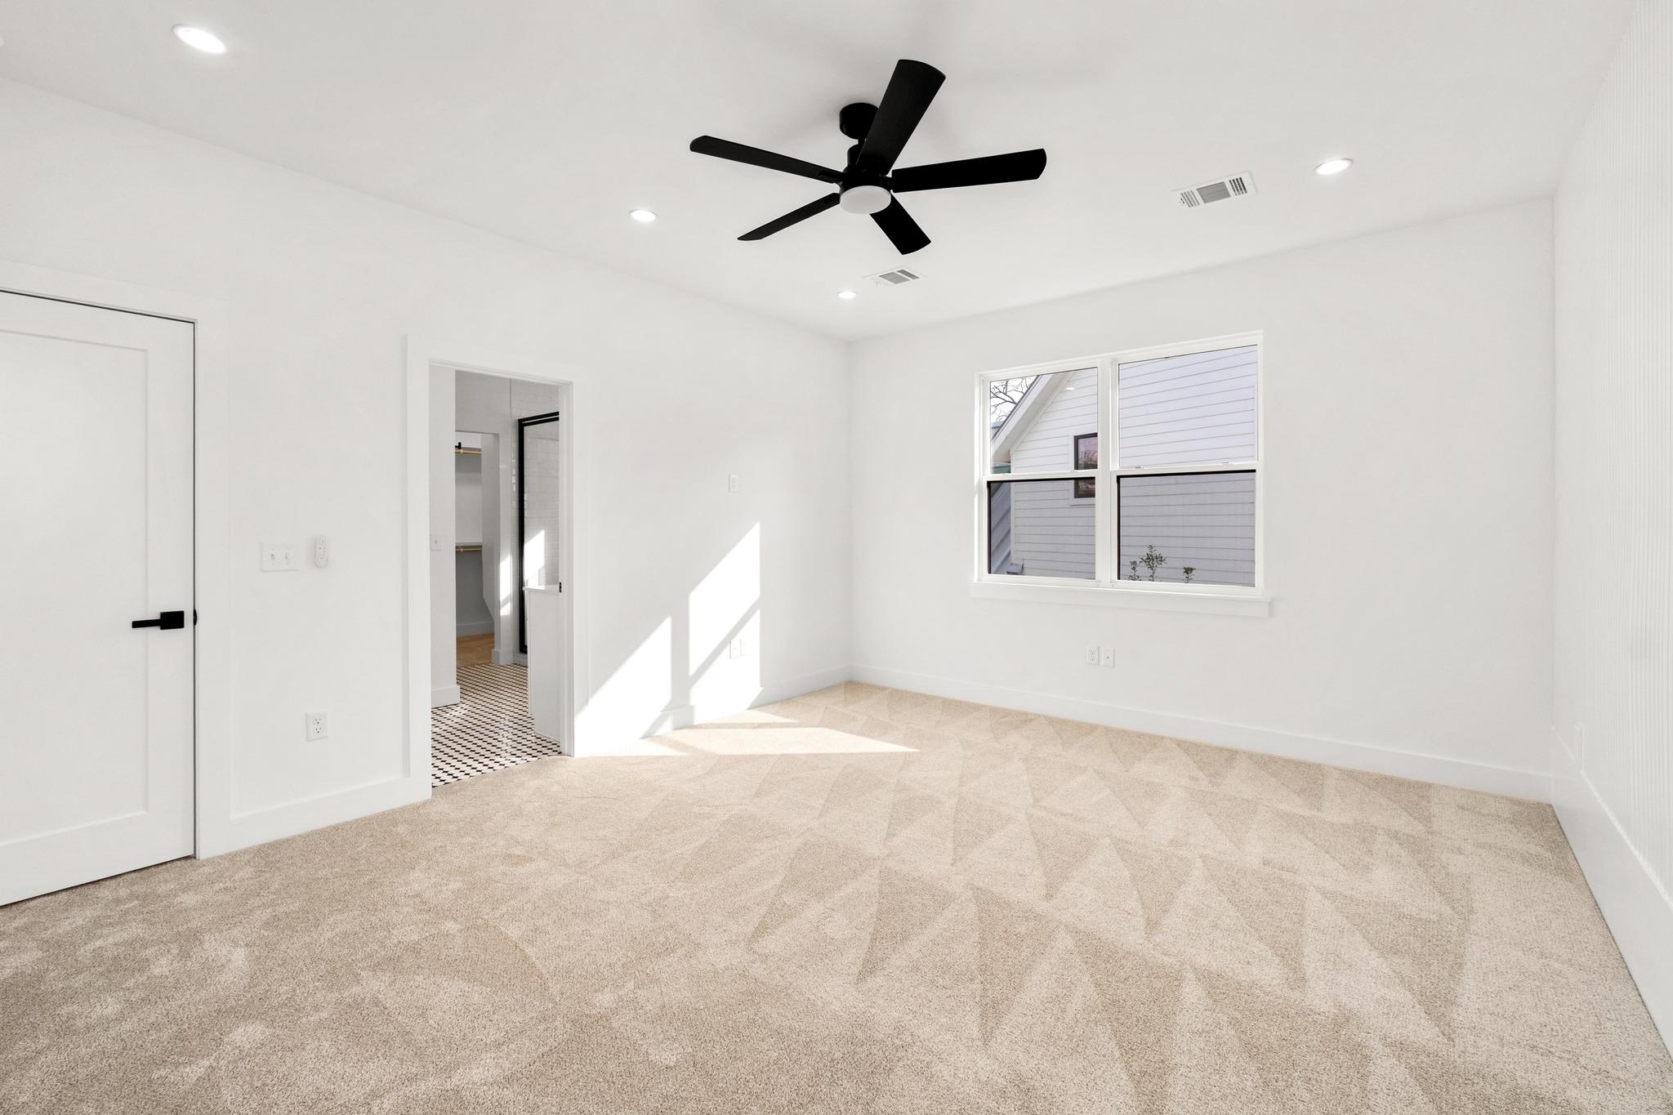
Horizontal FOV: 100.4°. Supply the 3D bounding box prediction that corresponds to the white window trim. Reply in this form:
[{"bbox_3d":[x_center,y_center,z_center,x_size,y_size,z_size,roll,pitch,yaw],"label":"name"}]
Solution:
[{"bbox_3d":[1.687,-0.491,4.448,1.840,1.600,0.080,2,3,40],"label":"white window trim"}]

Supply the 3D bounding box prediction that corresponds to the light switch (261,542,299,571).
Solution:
[{"bbox_3d":[-2.259,0.000,2.834,0.014,0.115,0.120,2,3,40],"label":"light switch"}]

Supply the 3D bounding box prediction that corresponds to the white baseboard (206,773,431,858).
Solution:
[{"bbox_3d":[-2.154,1.075,2.958,0.020,0.125,0.790,2,3,40],"label":"white baseboard"}]

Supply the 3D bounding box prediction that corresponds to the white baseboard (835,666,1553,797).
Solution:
[{"bbox_3d":[1.670,0.995,4.427,4.040,0.135,0.020,2,3,40],"label":"white baseboard"}]

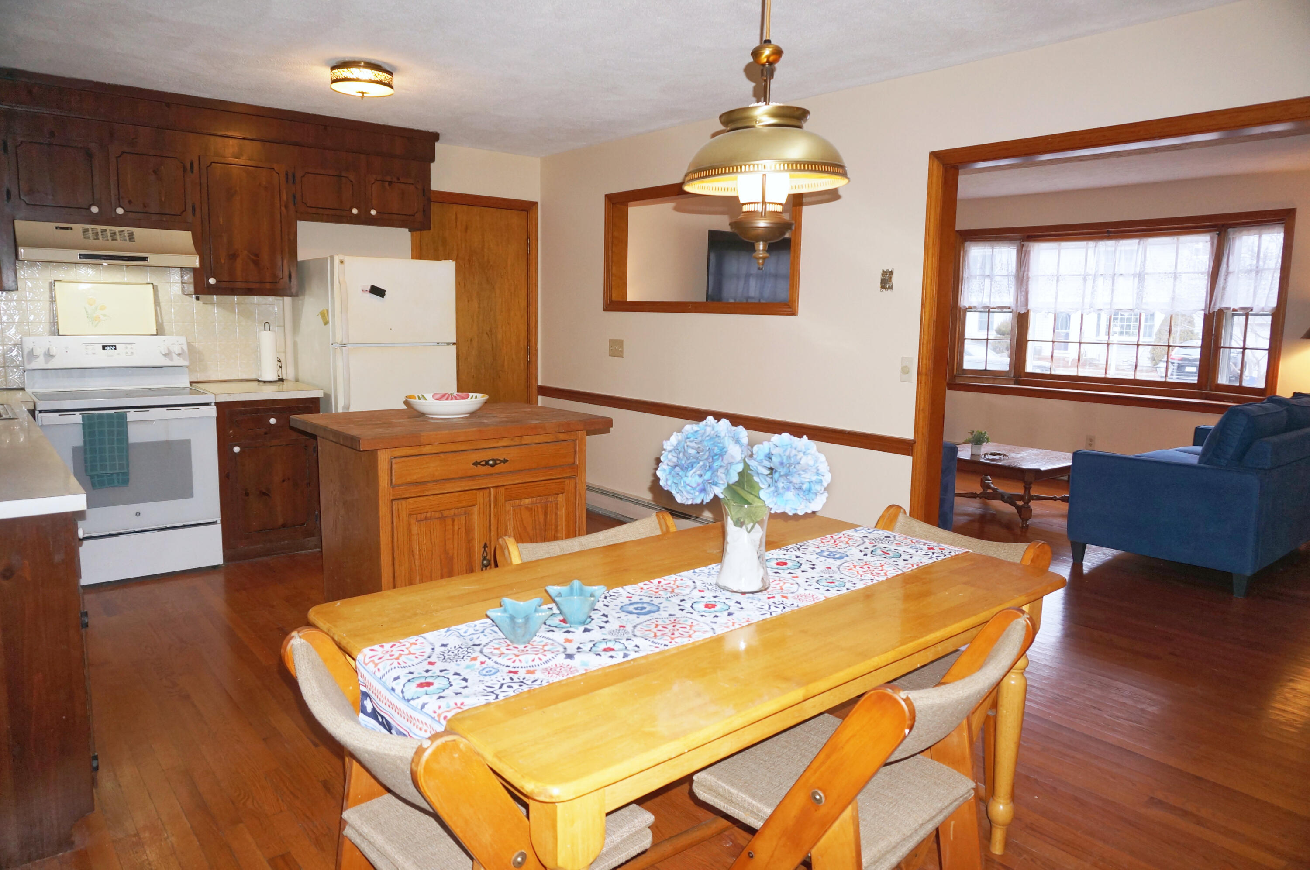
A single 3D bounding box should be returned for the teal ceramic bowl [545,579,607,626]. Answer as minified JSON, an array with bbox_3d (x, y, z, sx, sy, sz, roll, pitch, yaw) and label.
[{"bbox_3d":[-0.159,0.351,1.780,0.124,0.069,0.119,0,8,-5],"label":"teal ceramic bowl"}]

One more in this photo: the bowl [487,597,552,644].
[{"bbox_3d":[-0.257,0.361,1.665,0.125,0.062,0.122,0,8,-6],"label":"bowl"}]

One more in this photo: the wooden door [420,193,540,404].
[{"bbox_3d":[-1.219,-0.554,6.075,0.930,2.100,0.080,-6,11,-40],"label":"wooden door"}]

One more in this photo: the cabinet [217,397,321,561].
[{"bbox_3d":[-2.248,0.210,4.940,0.521,0.874,0.600,-6,11,-40],"label":"cabinet"}]

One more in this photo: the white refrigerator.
[{"bbox_3d":[-1.671,-0.219,5.265,0.722,1.650,0.690,-6,11,-40],"label":"white refrigerator"}]

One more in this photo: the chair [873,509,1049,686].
[{"bbox_3d":[0.695,0.661,2.488,0.580,0.785,0.530,-4,10,-35],"label":"chair"}]

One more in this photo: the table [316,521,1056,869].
[{"bbox_3d":[0.148,0.729,2.041,1.576,0.750,0.900,-6,10,-41],"label":"table"}]

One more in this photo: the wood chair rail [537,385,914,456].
[{"bbox_3d":[0.149,-0.132,5.224,0.024,0.078,3.228,-5,10,-39],"label":"wood chair rail"}]

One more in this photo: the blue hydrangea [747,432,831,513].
[{"bbox_3d":[0.307,0.090,2.010,0.193,0.182,0.180,2,8,9],"label":"blue hydrangea"}]

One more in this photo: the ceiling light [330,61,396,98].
[{"bbox_3d":[-1.315,-1.584,3.919,0.276,0.138,0.276,-6,11,-40],"label":"ceiling light"}]

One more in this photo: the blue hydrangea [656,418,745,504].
[{"bbox_3d":[0.109,0.060,2.020,0.210,0.200,0.200,0,8,-6],"label":"blue hydrangea"}]

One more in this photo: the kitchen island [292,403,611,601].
[{"bbox_3d":[-0.871,0.376,3.791,1.105,0.914,0.785,-6,11,-40],"label":"kitchen island"}]

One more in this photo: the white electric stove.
[{"bbox_3d":[-2.777,0.095,4.562,0.760,1.190,0.700,-5,10,-39],"label":"white electric stove"}]

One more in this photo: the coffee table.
[{"bbox_3d":[2.573,0.353,6.308,0.880,0.420,0.880,-5,10,-39],"label":"coffee table"}]

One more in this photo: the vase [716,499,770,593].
[{"bbox_3d":[0.210,0.255,2.037,0.122,0.197,0.122,2,8,6],"label":"vase"}]

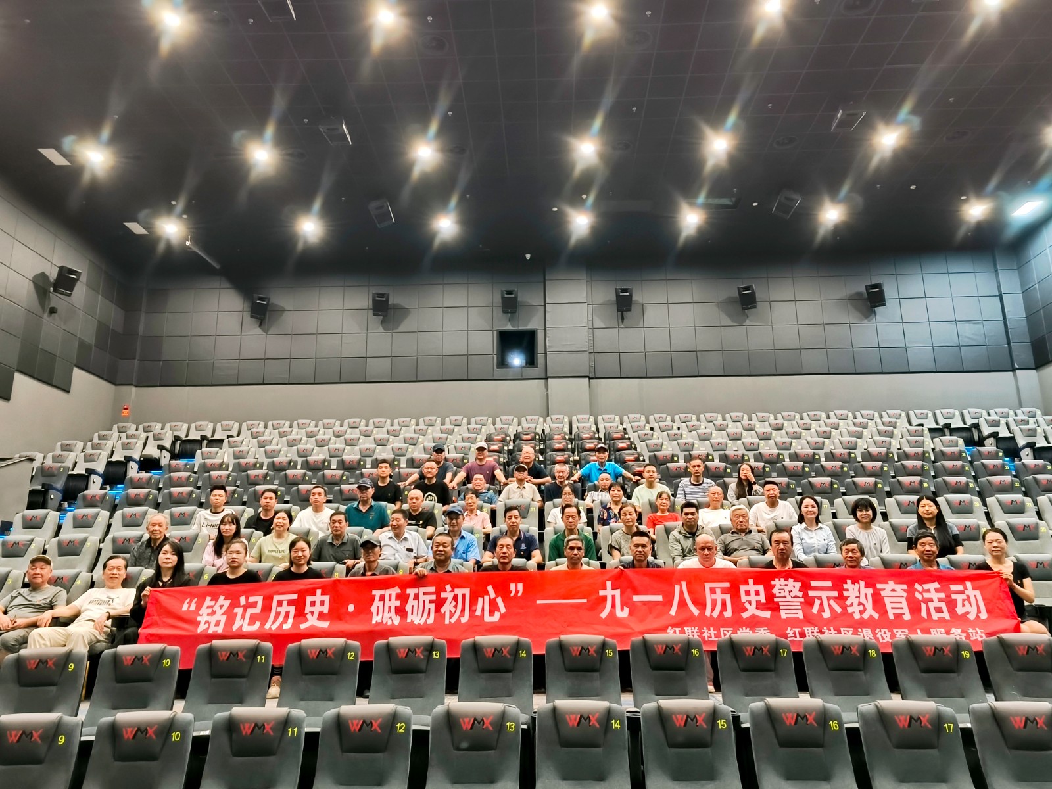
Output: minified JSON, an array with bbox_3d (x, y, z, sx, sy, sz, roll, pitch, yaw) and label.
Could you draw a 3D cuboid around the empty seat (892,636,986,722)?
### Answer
[{"bbox_3d":[2.623,1.965,4.188,0.540,0.950,0.680,-2,-13,6],"label":"empty seat"}]

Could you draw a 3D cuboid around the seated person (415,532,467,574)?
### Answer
[{"bbox_3d":[-0.718,1.744,5.725,0.500,1.209,0.750,-1,-13,0],"label":"seated person"}]

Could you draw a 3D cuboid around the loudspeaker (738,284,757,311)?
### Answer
[{"bbox_3d":[5.104,-2.231,16.039,0.370,0.560,0.340,-7,8,26],"label":"loudspeaker"}]

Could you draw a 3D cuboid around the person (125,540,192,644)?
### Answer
[{"bbox_3d":[-3.084,1.801,5.751,0.520,1.171,0.750,1,-13,-8],"label":"person"}]

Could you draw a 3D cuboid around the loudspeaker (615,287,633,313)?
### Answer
[{"bbox_3d":[2.258,-2.189,16.130,0.370,0.560,0.340,-2,9,3],"label":"loudspeaker"}]

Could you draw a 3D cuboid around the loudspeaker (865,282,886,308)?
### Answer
[{"bbox_3d":[7.686,-2.160,15.322,0.340,0.500,0.300,-8,2,30],"label":"loudspeaker"}]

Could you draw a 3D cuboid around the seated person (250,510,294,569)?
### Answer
[{"bbox_3d":[-2.442,1.680,6.646,0.500,1.181,0.800,0,-13,-2],"label":"seated person"}]

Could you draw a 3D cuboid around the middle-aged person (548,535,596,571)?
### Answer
[{"bbox_3d":[0.420,1.765,5.674,0.500,1.230,0.780,-1,-12,-1],"label":"middle-aged person"}]

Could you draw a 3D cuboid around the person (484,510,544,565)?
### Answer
[{"bbox_3d":[-0.118,1.651,6.634,0.560,1.179,0.800,-1,-13,1],"label":"person"}]

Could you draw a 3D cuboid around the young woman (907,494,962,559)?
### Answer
[{"bbox_3d":[3.980,1.540,6.585,0.530,1.208,0.750,-3,-13,9],"label":"young woman"}]

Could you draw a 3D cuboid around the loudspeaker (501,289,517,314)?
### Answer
[{"bbox_3d":[-0.374,-2.142,16.170,0.390,0.550,0.270,-1,7,2],"label":"loudspeaker"}]

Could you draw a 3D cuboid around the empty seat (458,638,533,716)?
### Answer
[{"bbox_3d":[-0.164,2.028,4.275,0.540,1.010,0.620,0,-13,-1],"label":"empty seat"}]

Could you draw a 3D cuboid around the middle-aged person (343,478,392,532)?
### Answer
[{"bbox_3d":[-1.822,1.536,7.783,0.550,1.230,0.780,0,-12,-6],"label":"middle-aged person"}]

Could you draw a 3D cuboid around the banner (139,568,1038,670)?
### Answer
[{"bbox_3d":[0.415,1.708,5.458,6.720,0.690,0.360,-1,-12,0],"label":"banner"}]

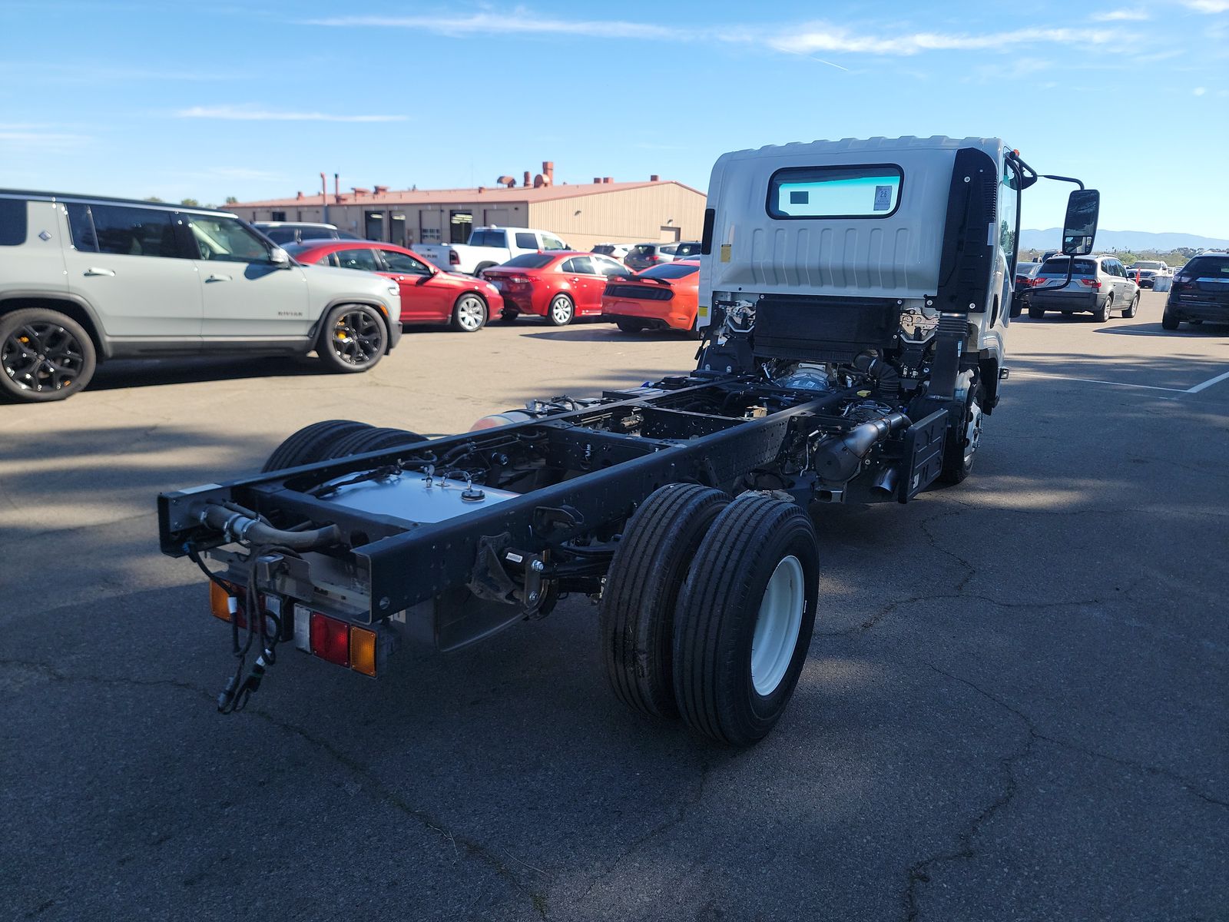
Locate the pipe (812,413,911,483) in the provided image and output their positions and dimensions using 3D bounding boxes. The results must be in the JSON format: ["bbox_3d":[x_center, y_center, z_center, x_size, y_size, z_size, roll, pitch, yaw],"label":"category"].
[{"bbox_3d":[1.412,-0.124,4.779,0.250,0.260,1.200,10,16,30],"label":"pipe"}]

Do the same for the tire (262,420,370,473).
[{"bbox_3d":[-1.181,0.220,3.672,0.220,0.775,0.775,10,16,30],"label":"tire"}]

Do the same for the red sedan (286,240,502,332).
[{"bbox_3d":[-4.090,-2.890,14.150,1.843,1.482,4.870,15,18,42],"label":"red sedan"}]

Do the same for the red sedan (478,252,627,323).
[{"bbox_3d":[-0.805,-3.800,18.600,1.810,1.450,4.720,13,18,40],"label":"red sedan"}]

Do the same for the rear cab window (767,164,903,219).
[{"bbox_3d":[1.461,-1.787,5.663,0.910,0.315,0.040,10,14,30],"label":"rear cab window"}]

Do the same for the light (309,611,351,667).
[{"bbox_3d":[-0.733,0.467,2.271,0.152,0.120,0.060,10,14,30],"label":"light"}]

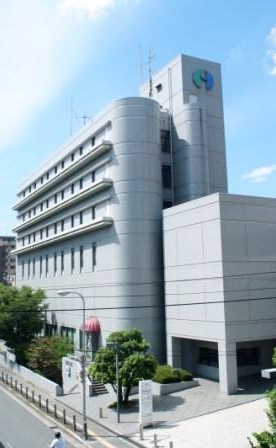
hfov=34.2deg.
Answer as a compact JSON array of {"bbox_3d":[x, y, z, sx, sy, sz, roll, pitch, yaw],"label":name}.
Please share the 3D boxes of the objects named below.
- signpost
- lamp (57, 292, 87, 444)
[{"bbox_3d":[0.429,9.753,24.421,0.658,2.353,0.226,3,-10,-28],"label":"signpost"},{"bbox_3d":[-3.427,7.341,23.549,1.650,7.650,0.350,3,-9,-27],"label":"lamp"}]

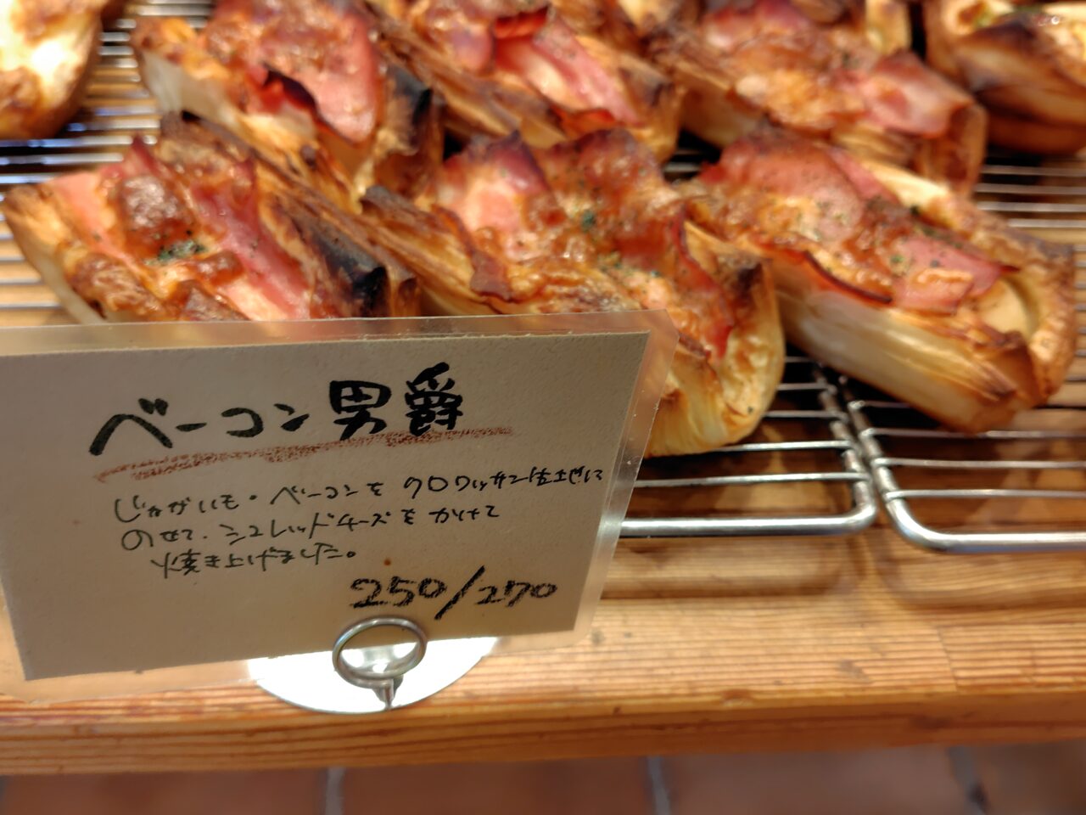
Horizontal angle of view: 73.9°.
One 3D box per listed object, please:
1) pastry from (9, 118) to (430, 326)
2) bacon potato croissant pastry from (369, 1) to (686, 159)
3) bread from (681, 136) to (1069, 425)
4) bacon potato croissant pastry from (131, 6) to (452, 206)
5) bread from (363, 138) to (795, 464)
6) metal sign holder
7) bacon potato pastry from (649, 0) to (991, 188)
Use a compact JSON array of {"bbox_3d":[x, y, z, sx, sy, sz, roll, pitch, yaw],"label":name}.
[{"bbox_3d":[-0.102,-0.044,0.233,0.135,0.044,0.076,32,60,17],"label":"pastry"},{"bbox_3d":[-0.009,-0.146,0.309,0.142,0.040,0.064,33,60,18],"label":"bacon potato croissant pastry"},{"bbox_3d":[0.112,-0.047,0.247,0.135,0.044,0.068,36,62,19],"label":"bread"},{"bbox_3d":[-0.100,-0.124,0.286,0.135,0.044,0.072,29,59,16],"label":"bacon potato croissant pastry"},{"bbox_3d":[0.015,-0.042,0.235,0.136,0.048,0.081,39,62,21],"label":"bread"},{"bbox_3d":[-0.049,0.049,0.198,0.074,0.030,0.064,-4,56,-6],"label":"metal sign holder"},{"bbox_3d":[0.116,-0.136,0.309,0.142,0.040,0.068,29,59,15],"label":"bacon potato pastry"}]

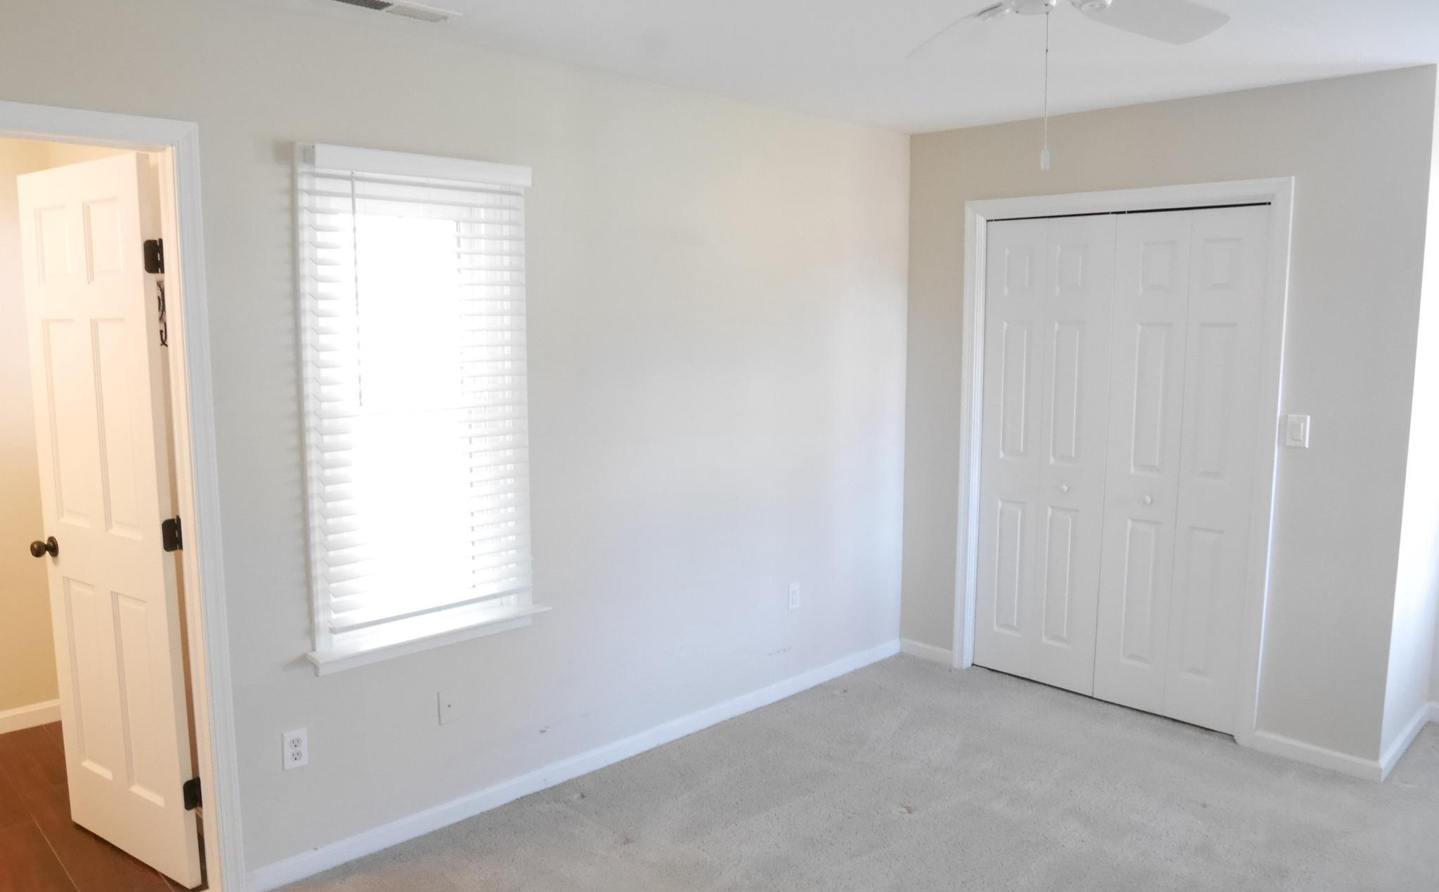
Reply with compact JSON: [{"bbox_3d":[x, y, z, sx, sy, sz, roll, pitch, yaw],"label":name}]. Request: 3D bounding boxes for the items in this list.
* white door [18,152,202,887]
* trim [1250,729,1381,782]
[{"bbox_3d":[-1.773,0.227,2.870,0.698,2.030,0.035,5,9,32],"label":"white door"},{"bbox_3d":[2.130,1.111,3.572,0.397,0.075,0.016,7,10,44],"label":"trim"}]

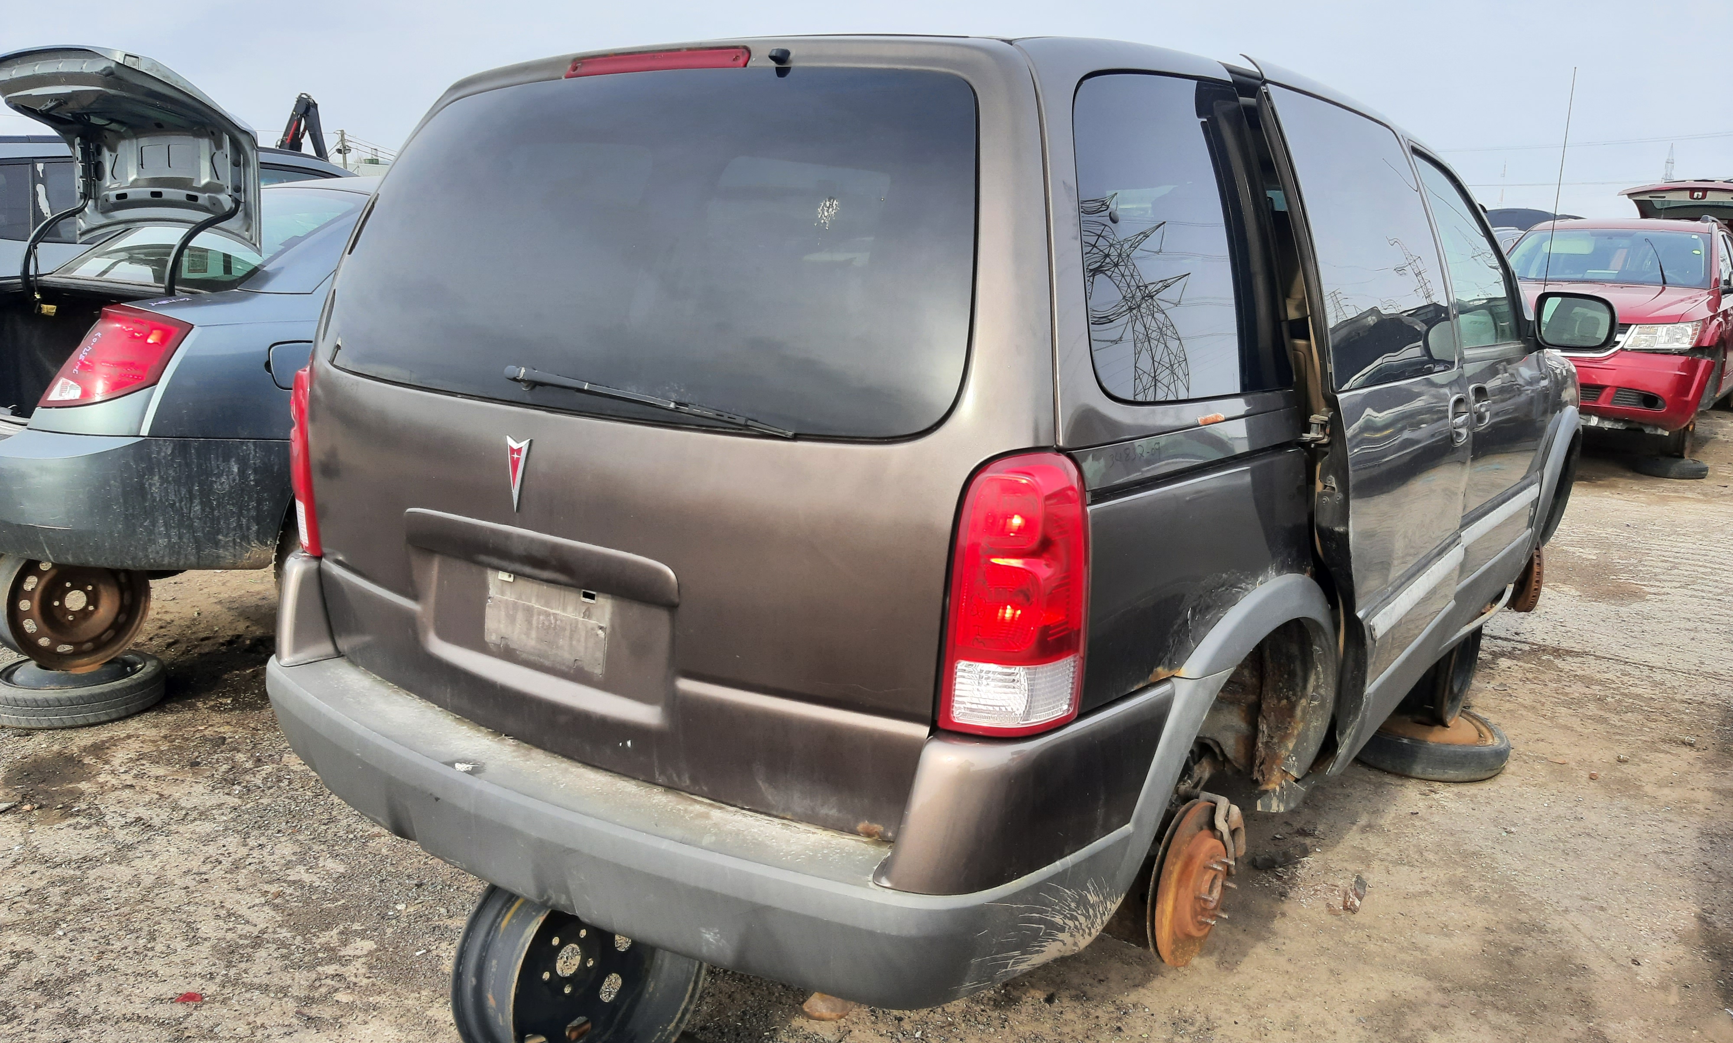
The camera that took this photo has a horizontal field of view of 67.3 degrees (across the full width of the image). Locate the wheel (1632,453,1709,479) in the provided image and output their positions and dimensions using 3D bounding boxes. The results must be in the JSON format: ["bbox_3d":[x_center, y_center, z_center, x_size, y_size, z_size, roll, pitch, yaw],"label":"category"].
[{"bbox_3d":[6.430,-0.440,10.400,0.570,0.130,0.570,10,15,37],"label":"wheel"}]

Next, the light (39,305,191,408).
[{"bbox_3d":[-2.116,-0.462,3.655,0.270,0.280,0.330,10,15,37],"label":"light"}]

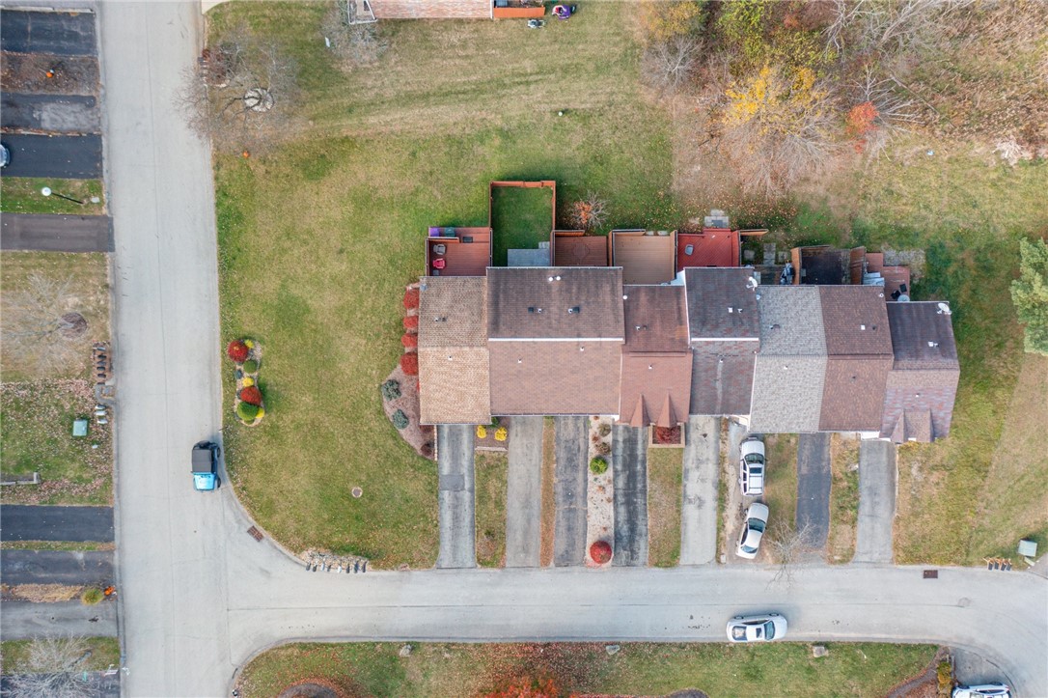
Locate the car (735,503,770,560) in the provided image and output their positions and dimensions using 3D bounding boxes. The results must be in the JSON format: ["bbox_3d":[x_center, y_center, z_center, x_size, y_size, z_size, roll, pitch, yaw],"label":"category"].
[{"bbox_3d":[18.652,14.760,66.437,1.780,1.450,4.700,15,91,0],"label":"car"}]

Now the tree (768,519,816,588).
[{"bbox_3d":[21.183,16.165,64.677,3.900,5.000,5.000,0,91,0],"label":"tree"}]

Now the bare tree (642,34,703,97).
[{"bbox_3d":[11.486,-22.005,63.768,4.700,6.000,4.800,0,91,0],"label":"bare tree"}]

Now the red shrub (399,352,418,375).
[{"bbox_3d":[-9.216,1.176,66.266,1.750,1.500,1.850,0,91,0],"label":"red shrub"}]

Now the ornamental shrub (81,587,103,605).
[{"bbox_3d":[-35.289,20.335,66.746,1.650,0.950,1.400,0,91,0],"label":"ornamental shrub"}]

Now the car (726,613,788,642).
[{"bbox_3d":[19.088,22.828,66.523,4.850,1.450,1.820,-5,91,0],"label":"car"}]

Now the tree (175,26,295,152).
[{"bbox_3d":[-21.776,-19.698,62.543,9.200,8.500,9.400,0,91,0],"label":"tree"}]

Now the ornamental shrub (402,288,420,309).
[{"bbox_3d":[-9.052,-4.053,66.235,1.600,1.450,1.700,0,91,0],"label":"ornamental shrub"}]

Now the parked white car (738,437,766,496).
[{"bbox_3d":[18.605,9.581,66.246,1.800,1.720,4.600,0,91,0],"label":"parked white car"}]

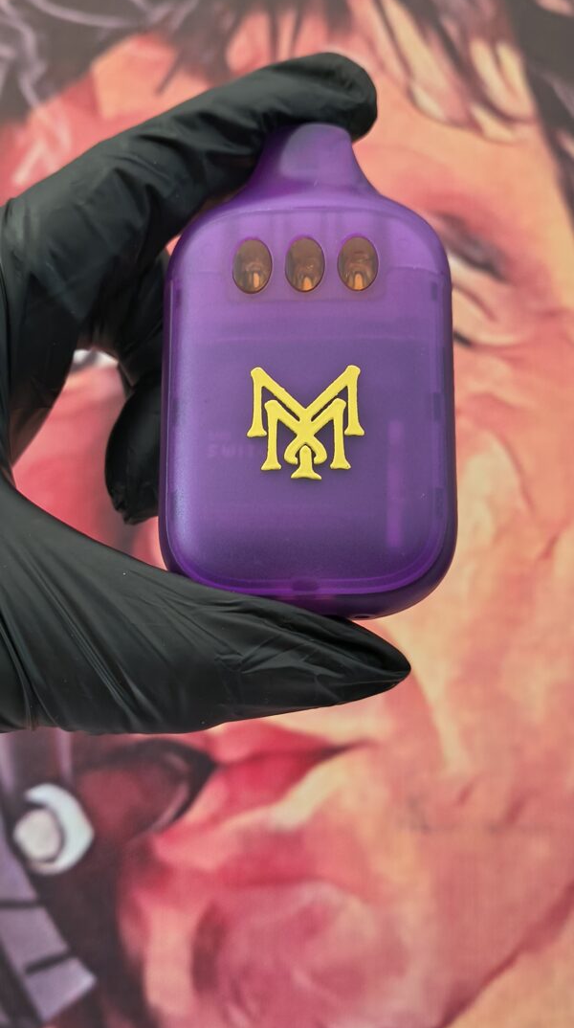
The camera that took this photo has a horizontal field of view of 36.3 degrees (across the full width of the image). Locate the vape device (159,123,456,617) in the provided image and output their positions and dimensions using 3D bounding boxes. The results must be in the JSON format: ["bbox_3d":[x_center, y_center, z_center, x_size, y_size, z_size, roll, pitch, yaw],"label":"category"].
[{"bbox_3d":[0.004,-0.026,0.153,0.050,0.088,0.021,0,-10,5],"label":"vape device"}]

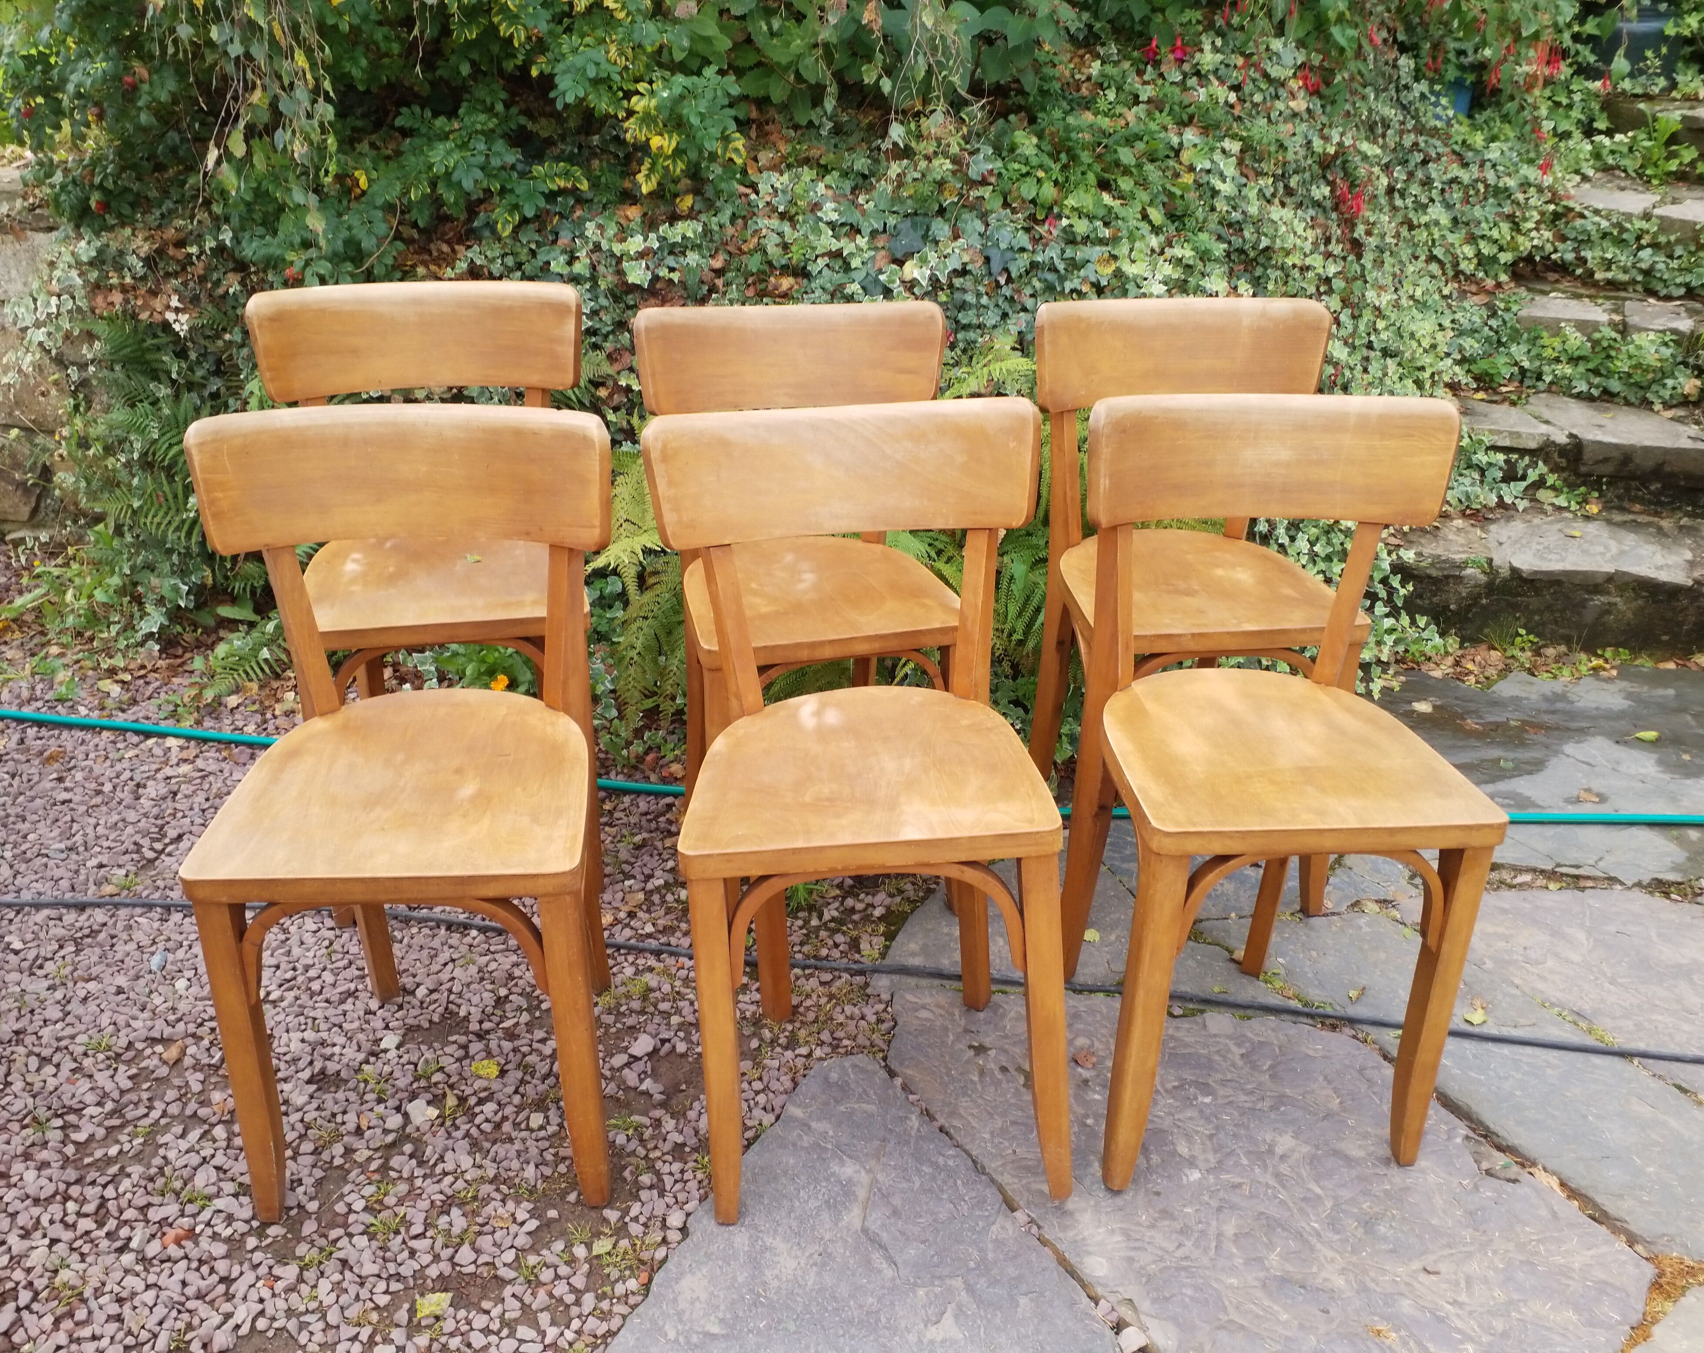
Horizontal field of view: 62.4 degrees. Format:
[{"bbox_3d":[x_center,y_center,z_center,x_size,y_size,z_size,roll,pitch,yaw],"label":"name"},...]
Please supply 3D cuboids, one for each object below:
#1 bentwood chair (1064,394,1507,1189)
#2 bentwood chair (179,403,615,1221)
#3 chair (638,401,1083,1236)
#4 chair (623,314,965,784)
[{"bbox_3d":[0.457,0.114,1.598,0.427,0.809,0.410,-1,26,-7],"label":"bentwood chair"},{"bbox_3d":[-0.457,0.141,1.520,0.430,0.808,0.410,-1,29,-4],"label":"bentwood chair"},{"bbox_3d":[0.015,0.129,1.545,0.430,0.808,0.410,-4,23,0],"label":"chair"},{"bbox_3d":[-0.060,-0.085,1.954,0.430,0.808,0.410,-6,27,-14],"label":"chair"}]

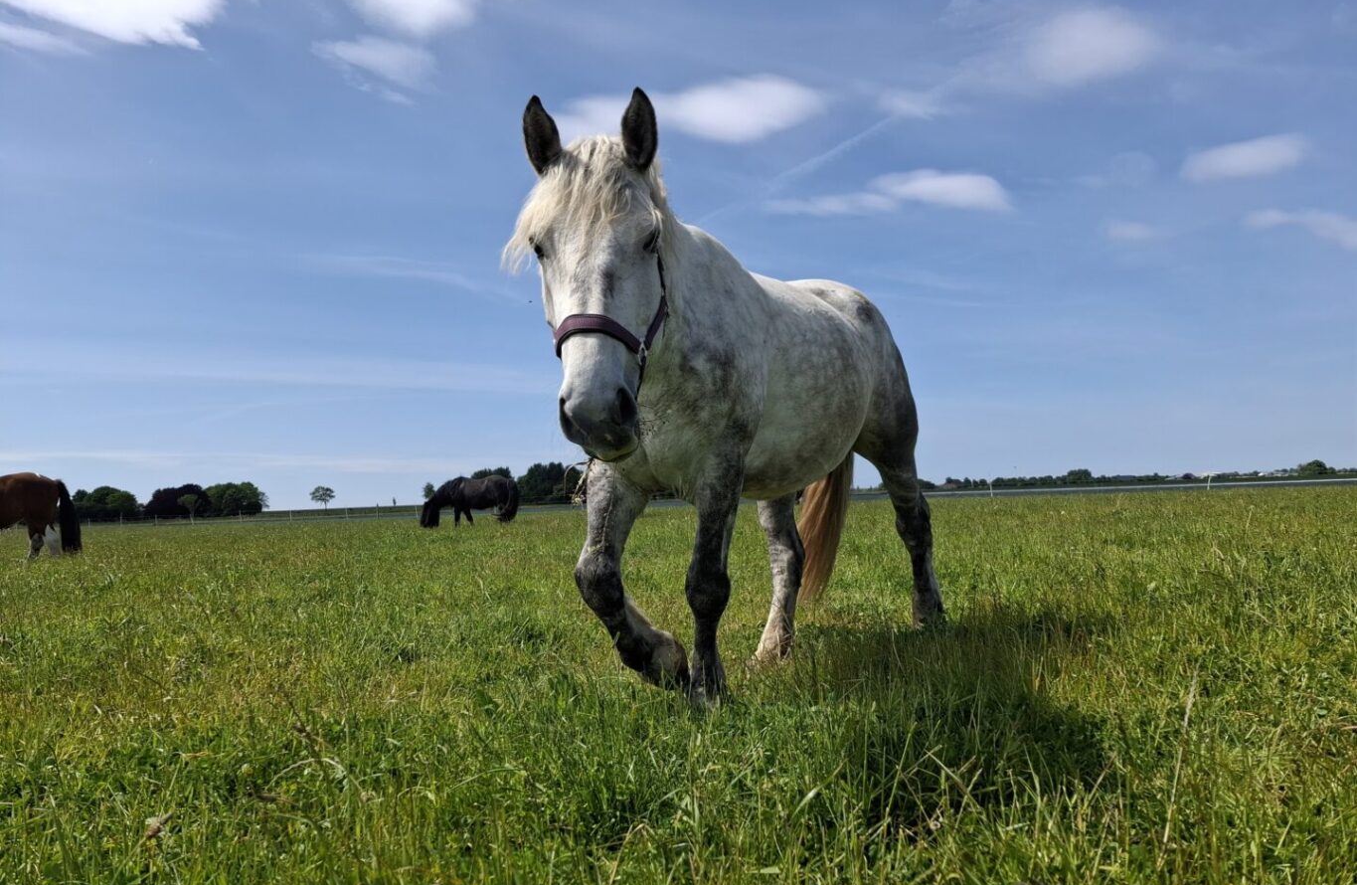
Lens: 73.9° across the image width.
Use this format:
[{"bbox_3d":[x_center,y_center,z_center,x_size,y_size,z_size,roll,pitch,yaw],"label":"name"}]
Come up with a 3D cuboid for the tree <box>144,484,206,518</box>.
[{"bbox_3d":[-105.639,12.479,189.811,11.500,7.600,10.500,0,-4,-29],"label":"tree"}]

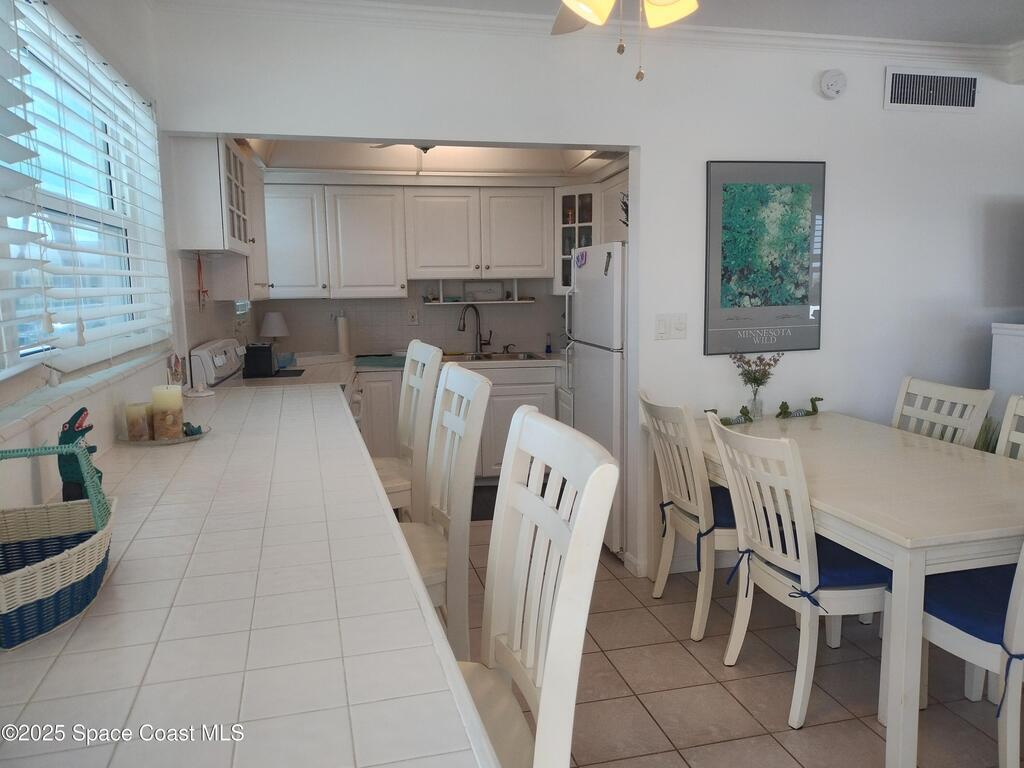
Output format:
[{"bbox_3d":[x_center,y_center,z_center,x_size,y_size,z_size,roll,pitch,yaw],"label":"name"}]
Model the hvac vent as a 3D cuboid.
[{"bbox_3d":[2.089,-1.460,3.675,0.567,0.203,0.025,-3,9,-15],"label":"hvac vent"}]

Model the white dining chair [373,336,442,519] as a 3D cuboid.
[{"bbox_3d":[-0.535,0.482,2.689,0.520,1.230,0.455,-3,9,-15],"label":"white dining chair"}]

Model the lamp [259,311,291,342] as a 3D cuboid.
[{"bbox_3d":[-1.540,-0.276,4.823,0.180,0.360,0.180,-3,9,-15],"label":"lamp"}]

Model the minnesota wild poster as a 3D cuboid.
[{"bbox_3d":[1.224,-0.603,3.558,0.642,0.903,0.025,-3,9,-15],"label":"minnesota wild poster"}]

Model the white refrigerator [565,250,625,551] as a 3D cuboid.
[{"bbox_3d":[0.787,0.058,4.173,0.780,1.650,0.710,-3,8,-13],"label":"white refrigerator"}]

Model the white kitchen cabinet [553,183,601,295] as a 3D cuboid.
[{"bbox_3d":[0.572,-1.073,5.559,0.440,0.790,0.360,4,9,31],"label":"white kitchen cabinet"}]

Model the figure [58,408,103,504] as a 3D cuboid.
[{"bbox_3d":[-0.796,0.145,1.372,0.070,0.205,0.058,-3,9,-15],"label":"figure"}]

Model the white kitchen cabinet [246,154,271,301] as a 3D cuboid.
[{"bbox_3d":[-1.662,-0.882,4.420,0.290,0.770,1.180,-3,8,-13],"label":"white kitchen cabinet"}]

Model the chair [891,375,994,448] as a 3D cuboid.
[{"bbox_3d":[1.698,0.489,3.313,0.545,0.958,0.460,-3,9,-15],"label":"chair"}]

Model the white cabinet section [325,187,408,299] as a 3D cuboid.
[{"bbox_3d":[-1.034,-0.999,5.287,0.531,0.766,0.323,-2,7,-11],"label":"white cabinet section"}]

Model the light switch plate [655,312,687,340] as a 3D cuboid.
[{"bbox_3d":[0.764,-0.273,3.543,0.155,0.124,0.012,-3,8,-13],"label":"light switch plate"}]

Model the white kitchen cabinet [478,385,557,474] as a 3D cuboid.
[{"bbox_3d":[-0.017,0.287,5.592,0.570,0.680,0.560,-3,8,-13],"label":"white kitchen cabinet"}]

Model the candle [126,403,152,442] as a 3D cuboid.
[{"bbox_3d":[-1.038,0.104,2.062,0.073,0.095,0.073,-3,8,-13],"label":"candle"}]

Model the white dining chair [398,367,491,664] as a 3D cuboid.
[{"bbox_3d":[-0.341,0.593,1.905,0.520,1.230,0.455,-3,9,-15],"label":"white dining chair"}]

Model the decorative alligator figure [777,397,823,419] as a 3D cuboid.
[{"bbox_3d":[1.423,0.122,3.660,0.220,0.093,0.065,-5,9,-26],"label":"decorative alligator figure"}]

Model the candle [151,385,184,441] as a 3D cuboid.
[{"bbox_3d":[-0.963,0.079,2.066,0.075,0.142,0.075,-3,8,-13],"label":"candle"}]

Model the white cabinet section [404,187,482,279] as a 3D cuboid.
[{"bbox_3d":[-0.512,-1.083,5.384,0.531,0.643,0.323,-2,7,-11],"label":"white cabinet section"}]

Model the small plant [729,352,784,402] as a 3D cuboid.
[{"bbox_3d":[1.168,-0.031,3.532,0.205,0.205,0.170,-3,8,-13],"label":"small plant"}]

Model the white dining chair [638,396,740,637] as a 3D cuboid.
[{"bbox_3d":[0.887,0.522,3.174,0.540,0.958,0.455,-3,9,-15],"label":"white dining chair"}]

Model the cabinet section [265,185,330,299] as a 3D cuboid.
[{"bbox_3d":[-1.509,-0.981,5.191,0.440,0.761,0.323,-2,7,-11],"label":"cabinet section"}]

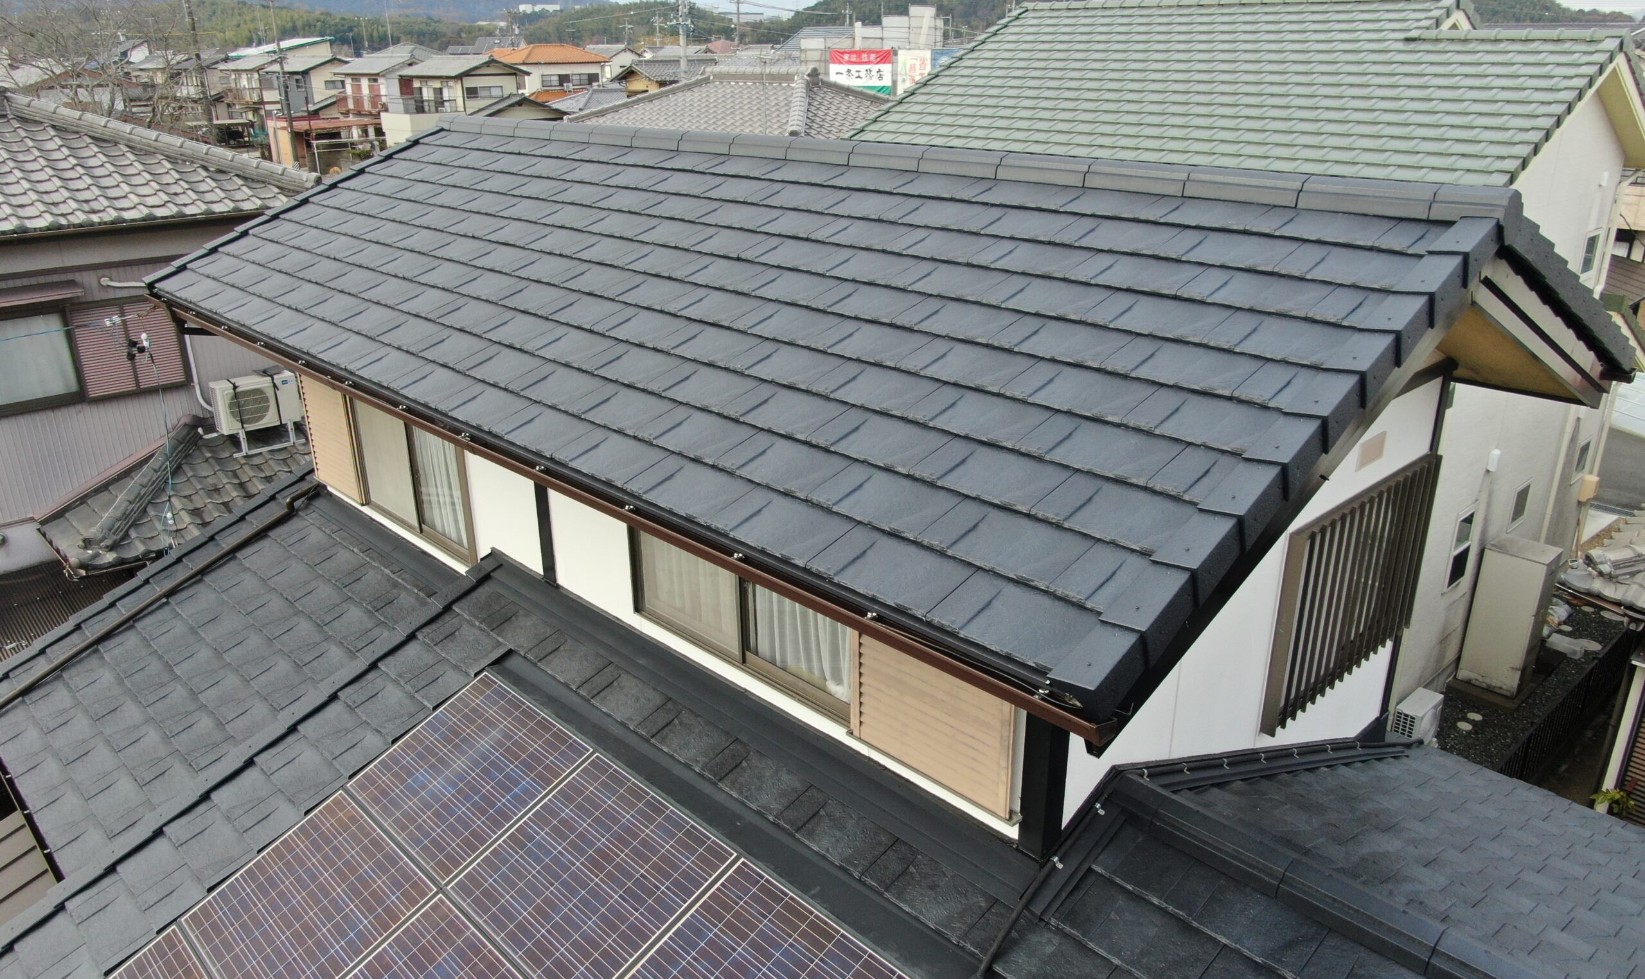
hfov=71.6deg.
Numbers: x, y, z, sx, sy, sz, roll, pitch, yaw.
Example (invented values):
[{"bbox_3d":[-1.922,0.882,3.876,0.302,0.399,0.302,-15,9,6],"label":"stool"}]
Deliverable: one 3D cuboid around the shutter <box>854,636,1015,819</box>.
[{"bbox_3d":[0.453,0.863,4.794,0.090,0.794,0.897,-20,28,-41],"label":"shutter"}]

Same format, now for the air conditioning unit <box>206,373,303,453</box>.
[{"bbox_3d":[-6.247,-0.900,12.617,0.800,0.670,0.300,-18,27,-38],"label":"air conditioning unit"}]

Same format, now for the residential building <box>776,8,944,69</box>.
[{"bbox_3d":[2.253,-23.389,68.079,10.000,9.800,9.000,0,20,2],"label":"residential building"}]

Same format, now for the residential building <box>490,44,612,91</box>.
[{"bbox_3d":[-24.306,-35.727,102.555,9.000,7.979,6.800,-20,28,-41],"label":"residential building"}]

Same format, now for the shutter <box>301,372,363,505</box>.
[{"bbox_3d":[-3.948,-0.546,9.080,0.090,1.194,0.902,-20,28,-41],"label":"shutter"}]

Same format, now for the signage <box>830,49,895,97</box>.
[{"bbox_3d":[2.042,-22.280,61.029,3.300,2.400,0.060,0,20,2],"label":"signage"}]

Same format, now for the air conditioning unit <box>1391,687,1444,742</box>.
[{"bbox_3d":[7.491,2.918,14.363,0.720,0.550,0.290,-19,27,-41],"label":"air conditioning unit"}]

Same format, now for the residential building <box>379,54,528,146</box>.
[{"bbox_3d":[-25.392,-26.302,79.634,7.700,7.438,8.100,-20,28,-41],"label":"residential building"}]

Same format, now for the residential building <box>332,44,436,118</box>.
[{"bbox_3d":[-32.762,-28.891,86.344,7.000,7.535,8.300,-20,28,-41],"label":"residential building"}]

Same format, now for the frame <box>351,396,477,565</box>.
[{"bbox_3d":[-2.990,-0.217,8.219,0.120,1.150,1.770,-19,27,-41],"label":"frame"}]

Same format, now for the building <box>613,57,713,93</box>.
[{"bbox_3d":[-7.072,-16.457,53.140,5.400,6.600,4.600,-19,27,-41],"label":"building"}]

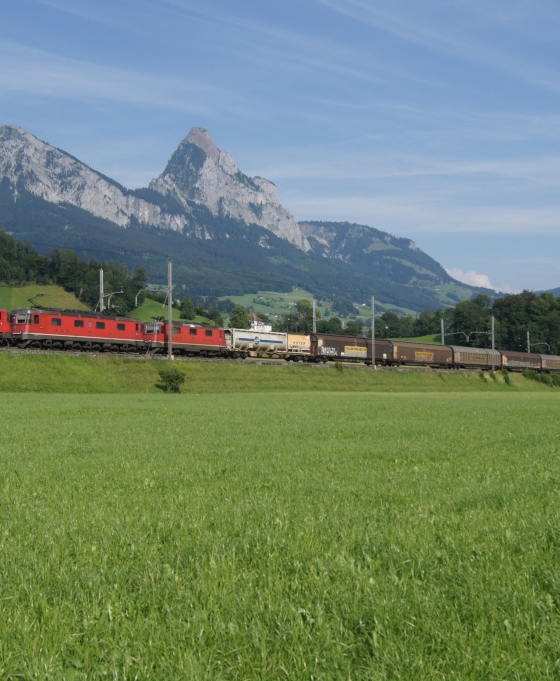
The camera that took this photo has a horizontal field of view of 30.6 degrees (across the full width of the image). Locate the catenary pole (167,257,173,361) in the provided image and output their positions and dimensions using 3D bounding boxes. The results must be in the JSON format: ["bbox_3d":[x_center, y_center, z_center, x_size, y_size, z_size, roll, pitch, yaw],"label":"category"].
[{"bbox_3d":[-12.299,-3.466,114.400,0.290,11.300,0.290,-2,-3,33],"label":"catenary pole"}]

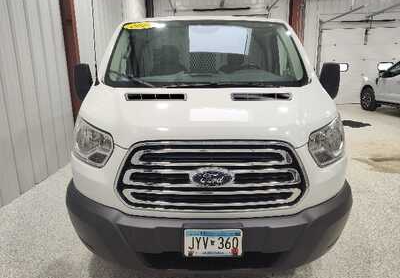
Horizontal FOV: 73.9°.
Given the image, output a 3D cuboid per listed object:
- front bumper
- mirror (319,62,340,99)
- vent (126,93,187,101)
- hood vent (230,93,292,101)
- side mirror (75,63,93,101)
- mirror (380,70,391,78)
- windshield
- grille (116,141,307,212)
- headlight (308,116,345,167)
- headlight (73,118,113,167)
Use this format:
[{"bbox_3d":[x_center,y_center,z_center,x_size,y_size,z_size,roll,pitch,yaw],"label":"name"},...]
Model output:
[{"bbox_3d":[0.069,0.502,1.649,1.980,0.340,0.580,0,13,0],"label":"front bumper"},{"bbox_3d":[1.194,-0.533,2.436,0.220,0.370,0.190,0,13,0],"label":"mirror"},{"bbox_3d":[-0.304,-0.291,1.853,0.435,0.050,0.150,0,33,0],"label":"vent"},{"bbox_3d":[0.428,-0.291,1.849,0.435,0.050,0.150,0,33,0],"label":"hood vent"},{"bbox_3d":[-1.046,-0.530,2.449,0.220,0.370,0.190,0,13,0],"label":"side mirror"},{"bbox_3d":[5.729,-2.014,8.200,0.290,0.220,0.180,0,13,0],"label":"mirror"},{"bbox_3d":[0.051,-0.746,2.319,1.700,0.900,0.150,0,-30,0],"label":"windshield"},{"bbox_3d":[0.066,0.192,1.385,1.050,0.360,0.190,0,13,0],"label":"grille"},{"bbox_3d":[0.832,0.012,1.730,0.400,0.290,0.420,0,13,0],"label":"headlight"},{"bbox_3d":[-0.698,0.016,1.739,0.400,0.290,0.420,0,13,0],"label":"headlight"}]

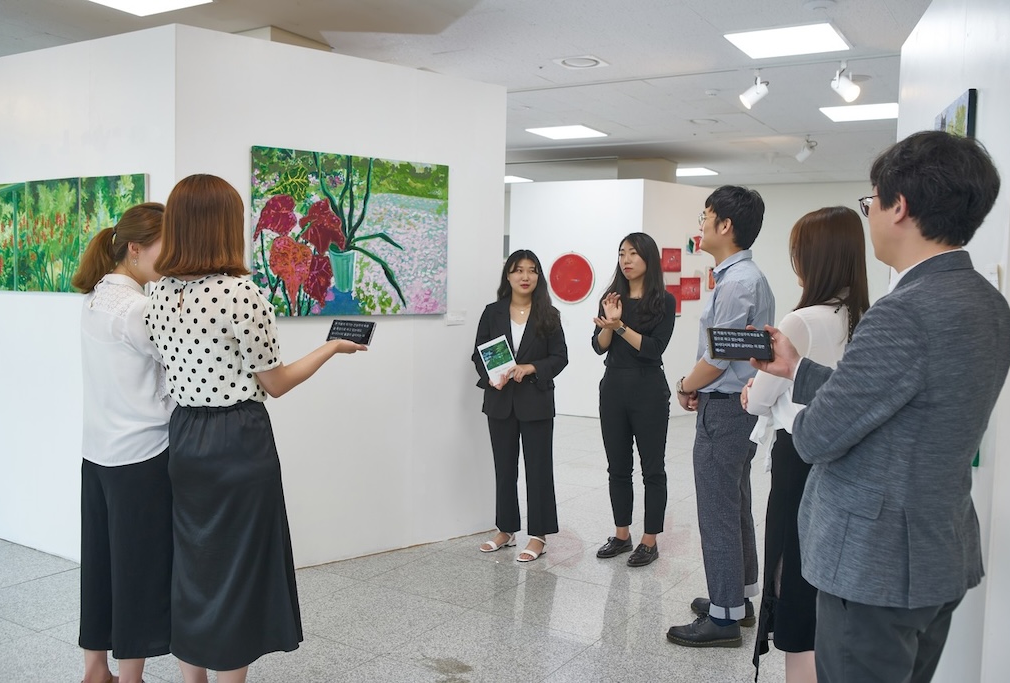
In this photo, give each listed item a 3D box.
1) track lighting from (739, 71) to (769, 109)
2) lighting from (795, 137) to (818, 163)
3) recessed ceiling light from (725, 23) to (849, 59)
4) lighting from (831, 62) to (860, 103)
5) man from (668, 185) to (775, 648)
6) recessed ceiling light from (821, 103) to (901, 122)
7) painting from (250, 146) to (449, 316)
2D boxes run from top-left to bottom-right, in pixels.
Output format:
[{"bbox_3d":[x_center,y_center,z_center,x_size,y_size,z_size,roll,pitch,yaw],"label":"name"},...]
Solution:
[{"bbox_3d":[1.633,-1.654,5.979,0.190,0.250,0.120,2,4,5],"label":"track lighting"},{"bbox_3d":[2.811,-1.795,8.520,0.190,0.250,0.120,3,4,25],"label":"lighting"},{"bbox_3d":[1.631,-1.735,5.234,0.600,0.040,0.600,4,4,30],"label":"recessed ceiling light"},{"bbox_3d":[2.115,-1.621,5.664,0.120,0.250,0.190,0,4,-19],"label":"lighting"},{"bbox_3d":[0.878,0.286,3.688,0.410,1.809,0.480,3,4,16],"label":"man"},{"bbox_3d":[2.896,-1.841,7.298,0.600,0.040,0.600,4,4,30],"label":"recessed ceiling light"},{"bbox_3d":[-0.728,-0.511,4.460,1.090,0.775,0.032,-2,5,-39],"label":"painting"}]

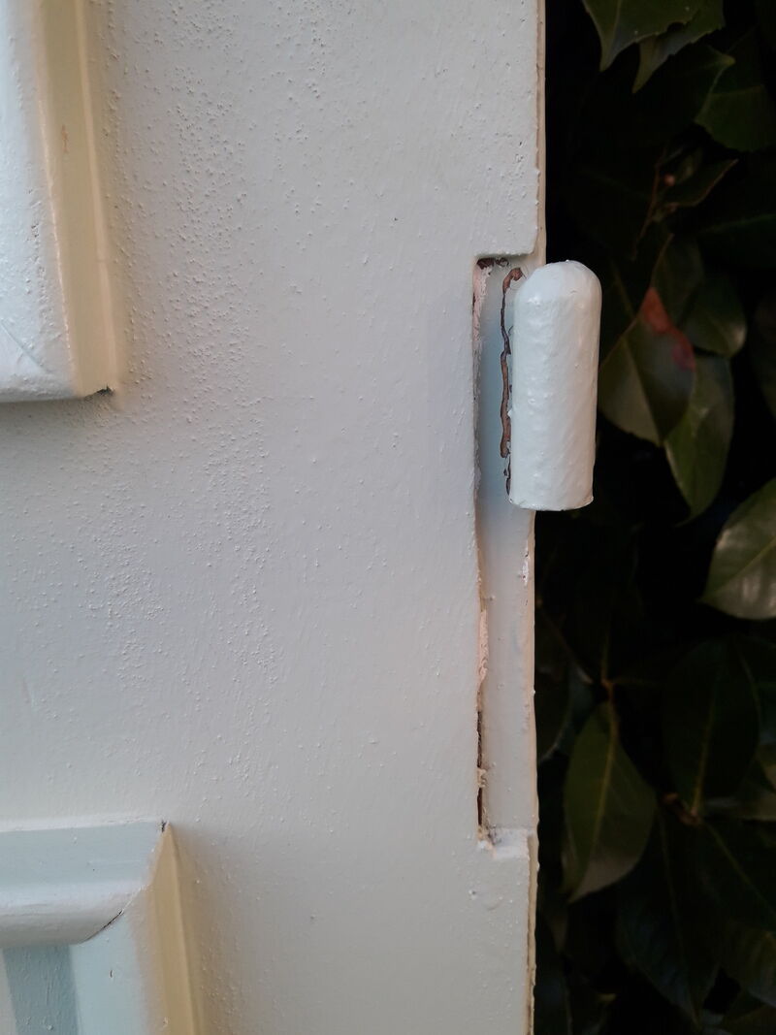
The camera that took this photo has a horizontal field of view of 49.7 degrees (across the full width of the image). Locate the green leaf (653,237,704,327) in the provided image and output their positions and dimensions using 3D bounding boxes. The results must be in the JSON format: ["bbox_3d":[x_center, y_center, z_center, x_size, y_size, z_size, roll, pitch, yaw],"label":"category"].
[{"bbox_3d":[0.126,-0.102,0.365,0.026,0.043,0.016,6,0,9],"label":"green leaf"}]

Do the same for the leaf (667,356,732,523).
[{"bbox_3d":[0.134,-0.037,0.360,0.033,0.074,0.016,5,0,9],"label":"leaf"}]

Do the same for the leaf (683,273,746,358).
[{"bbox_3d":[0.140,-0.088,0.360,0.030,0.042,0.020,-17,-5,4],"label":"leaf"}]

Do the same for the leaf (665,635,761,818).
[{"bbox_3d":[0.141,0.092,0.365,0.042,0.077,0.016,7,0,9],"label":"leaf"}]

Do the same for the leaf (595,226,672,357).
[{"bbox_3d":[0.107,-0.098,0.370,0.036,0.060,0.020,-6,0,8],"label":"leaf"}]

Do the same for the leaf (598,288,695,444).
[{"bbox_3d":[0.107,-0.063,0.350,0.042,0.068,0.024,-12,-3,10],"label":"leaf"}]

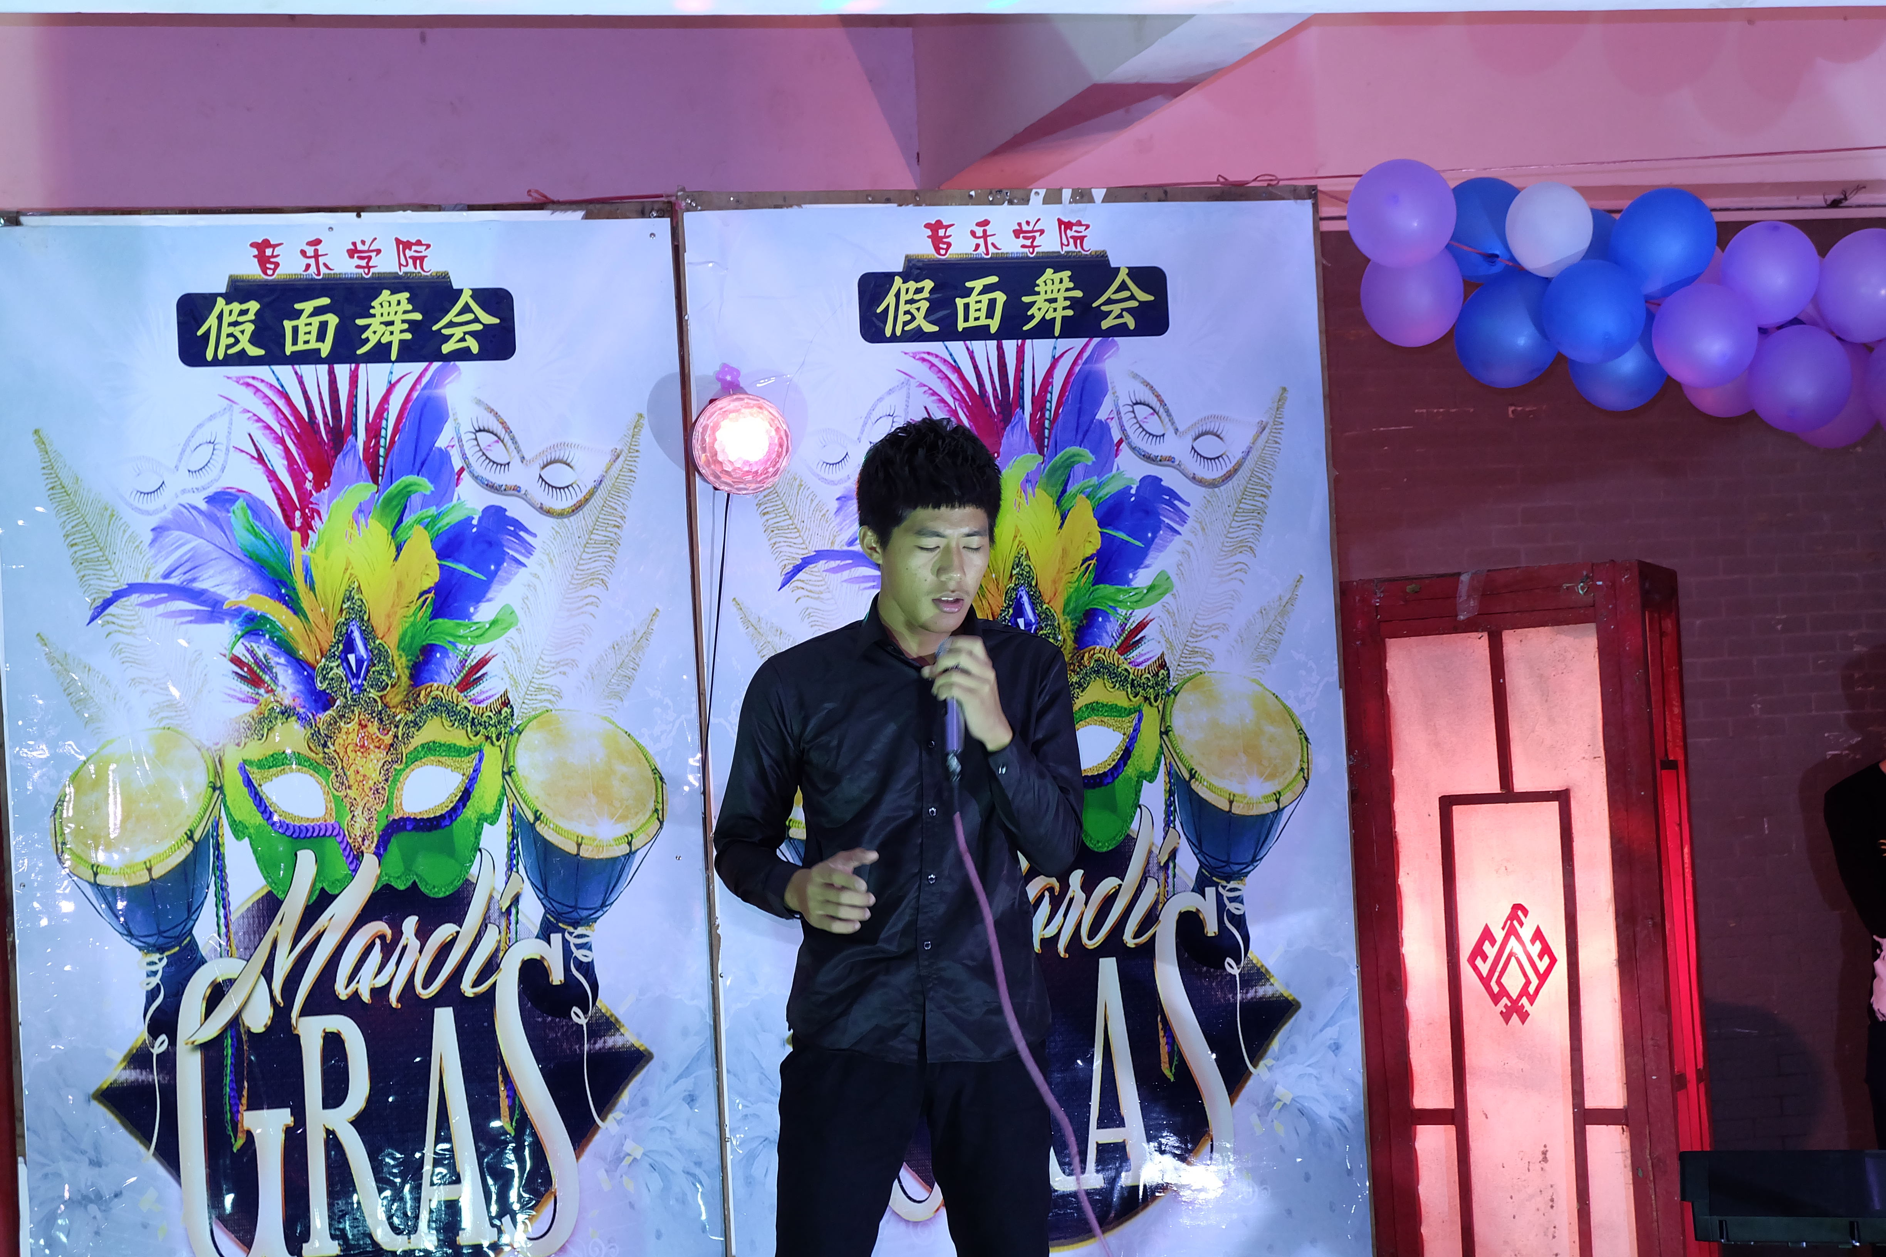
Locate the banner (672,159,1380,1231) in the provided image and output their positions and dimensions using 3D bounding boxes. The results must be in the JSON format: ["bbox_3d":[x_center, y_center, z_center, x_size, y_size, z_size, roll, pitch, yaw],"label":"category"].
[{"bbox_3d":[0.167,0.374,7.141,1.220,2.340,0.050,-3,-1,-16],"label":"banner"}]

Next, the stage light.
[{"bbox_3d":[-0.355,-0.325,6.912,0.172,0.176,0.150,-3,-1,-16],"label":"stage light"}]

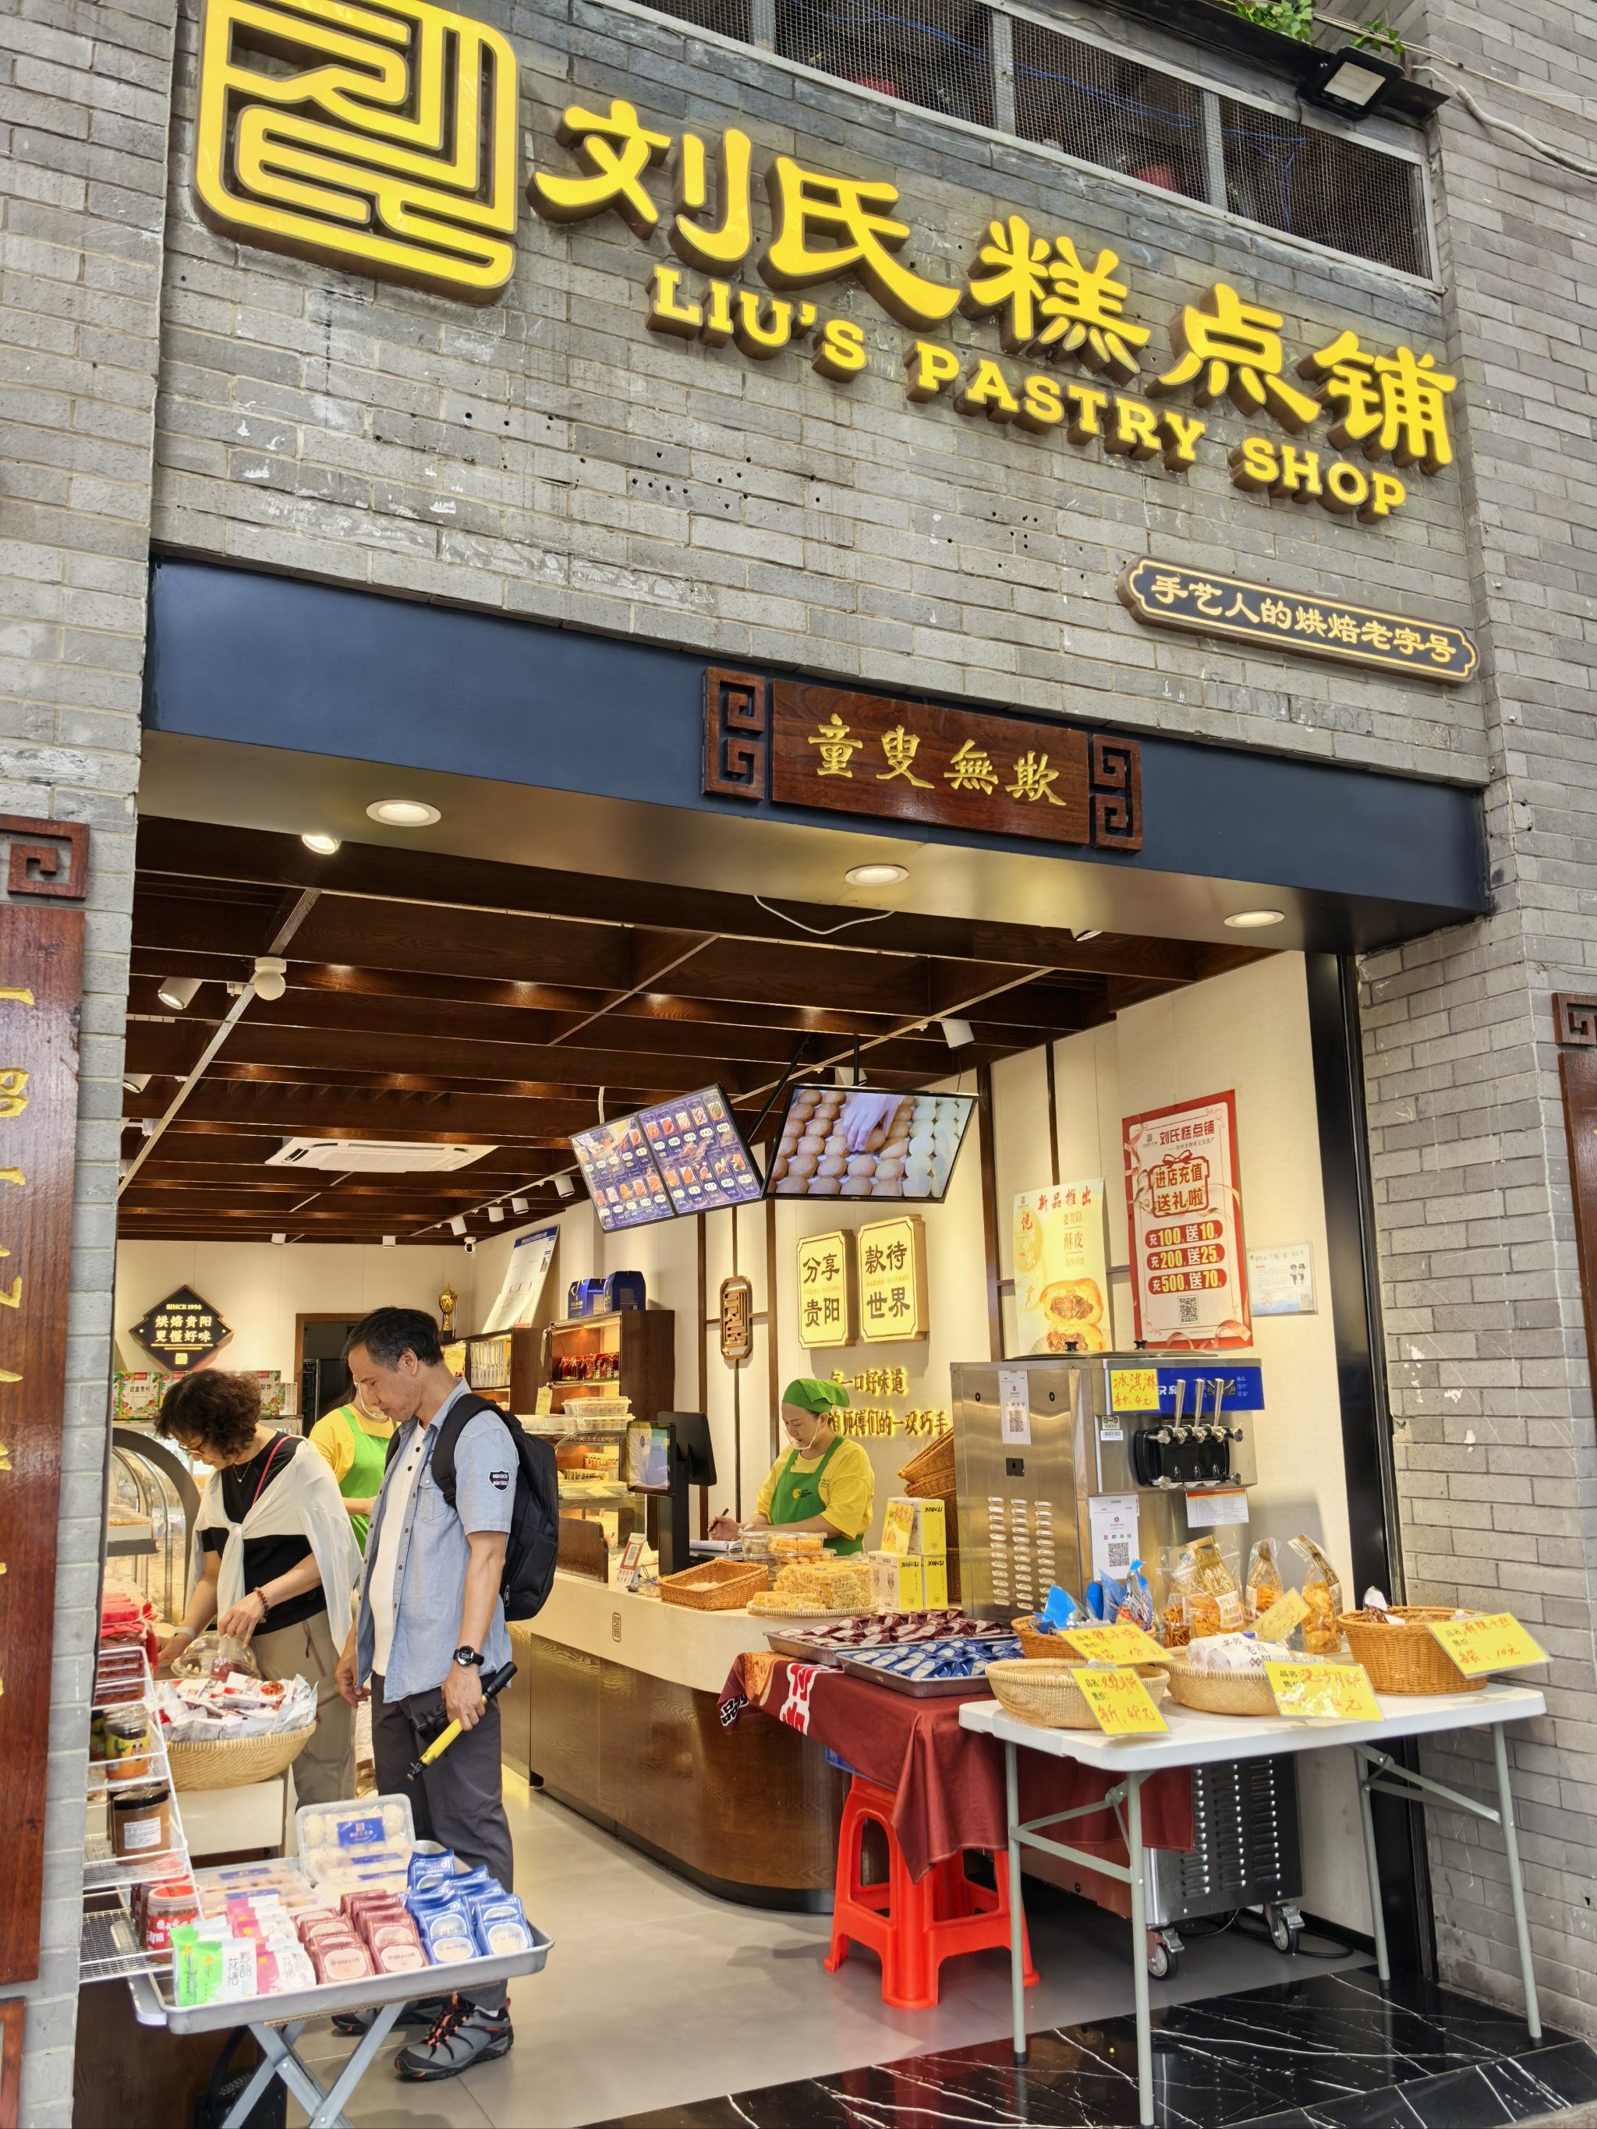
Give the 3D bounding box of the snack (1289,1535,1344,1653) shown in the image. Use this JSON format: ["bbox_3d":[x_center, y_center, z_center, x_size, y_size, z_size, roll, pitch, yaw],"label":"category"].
[{"bbox_3d":[1.355,1.383,4.336,0.110,0.285,0.080,3,-12,-21],"label":"snack"}]

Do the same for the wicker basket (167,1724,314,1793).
[{"bbox_3d":[-1.284,1.532,3.700,0.420,0.112,0.340,4,-12,-24],"label":"wicker basket"}]

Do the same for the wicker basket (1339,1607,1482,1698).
[{"bbox_3d":[1.491,1.400,3.958,0.410,0.155,0.300,4,-12,-25],"label":"wicker basket"}]

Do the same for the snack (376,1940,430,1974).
[{"bbox_3d":[-0.646,1.456,2.703,0.085,0.083,0.030,4,-57,-25],"label":"snack"}]

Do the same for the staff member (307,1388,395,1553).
[{"bbox_3d":[-1.668,1.936,6.404,0.480,1.660,0.330,2,-11,-15],"label":"staff member"}]

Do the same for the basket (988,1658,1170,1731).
[{"bbox_3d":[0.636,1.428,3.766,0.409,0.101,0.409,-1,-11,0],"label":"basket"}]

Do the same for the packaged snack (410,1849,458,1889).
[{"bbox_3d":[-0.663,1.475,3.014,0.082,0.105,0.030,4,-42,-25],"label":"packaged snack"}]

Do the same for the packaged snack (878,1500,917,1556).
[{"bbox_3d":[0.303,1.391,5.014,0.030,0.160,0.160,14,-17,-26],"label":"packaged snack"}]

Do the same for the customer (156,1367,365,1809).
[{"bbox_3d":[-1.401,1.575,4.285,0.500,1.550,0.450,-11,-15,42],"label":"customer"}]

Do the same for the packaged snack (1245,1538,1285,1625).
[{"bbox_3d":[1.205,1.375,4.288,0.100,0.285,0.080,-4,-11,15],"label":"packaged snack"}]

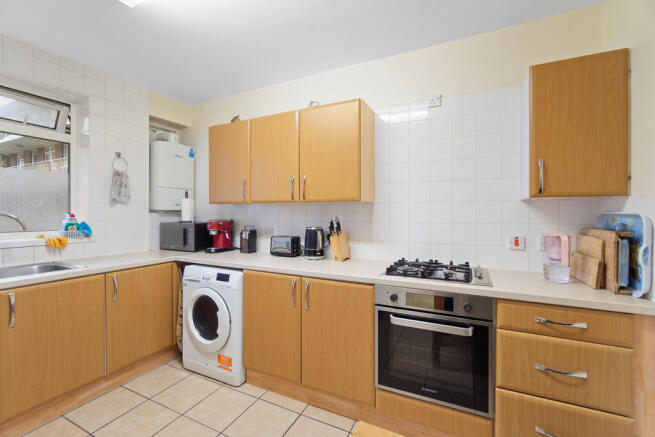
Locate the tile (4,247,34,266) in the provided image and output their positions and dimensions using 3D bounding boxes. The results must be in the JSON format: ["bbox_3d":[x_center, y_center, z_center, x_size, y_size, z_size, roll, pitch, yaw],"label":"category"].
[{"bbox_3d":[-2.215,0.266,1.956,0.010,0.132,0.150,0,0,26],"label":"tile"}]

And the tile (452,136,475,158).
[{"bbox_3d":[0.979,-0.501,1.939,0.150,0.150,0.010,0,1,25],"label":"tile"}]

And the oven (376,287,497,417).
[{"bbox_3d":[0.673,0.688,1.716,0.597,0.597,0.560,0,1,25],"label":"oven"}]

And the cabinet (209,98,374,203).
[{"bbox_3d":[-0.375,-0.489,2.389,1.497,0.724,0.325,0,0,26],"label":"cabinet"}]

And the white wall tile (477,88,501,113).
[{"bbox_3d":[1.101,-0.795,1.846,0.150,0.150,0.010,0,0,26],"label":"white wall tile"}]

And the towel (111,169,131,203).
[{"bbox_3d":[-1.894,-0.300,2.499,0.045,0.275,0.165,0,1,25],"label":"towel"}]

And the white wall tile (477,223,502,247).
[{"bbox_3d":[1.099,0.110,1.862,0.149,0.150,0.009,0,0,26],"label":"white wall tile"}]

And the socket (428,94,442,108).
[{"bbox_3d":[0.792,-0.863,2.009,0.084,0.084,0.020,0,1,25],"label":"socket"}]

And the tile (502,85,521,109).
[{"bbox_3d":[1.254,-0.802,1.804,0.150,0.150,0.010,0,1,25],"label":"tile"}]

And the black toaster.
[{"bbox_3d":[-0.370,0.245,2.436,0.260,0.178,0.165,0,0,29],"label":"black toaster"}]

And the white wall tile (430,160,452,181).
[{"bbox_3d":[0.829,-0.348,1.989,0.149,0.150,0.009,0,0,26],"label":"white wall tile"}]

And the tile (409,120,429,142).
[{"bbox_3d":[0.694,-0.655,2.060,0.150,0.150,0.010,0,0,26],"label":"tile"}]

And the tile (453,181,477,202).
[{"bbox_3d":[0.966,-0.197,1.931,0.150,0.150,0.010,0,0,26],"label":"tile"}]

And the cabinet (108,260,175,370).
[{"bbox_3d":[-1.701,0.739,2.258,0.570,0.720,0.495,0,1,25],"label":"cabinet"}]

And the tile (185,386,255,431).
[{"bbox_3d":[-0.705,1.263,1.824,0.335,0.010,0.335,0,1,25],"label":"tile"}]

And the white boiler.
[{"bbox_3d":[-1.746,-0.443,2.974,0.330,0.722,0.420,0,0,26],"label":"white boiler"}]

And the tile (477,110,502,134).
[{"bbox_3d":[1.100,-0.650,1.856,0.149,0.150,0.009,0,0,26],"label":"tile"}]

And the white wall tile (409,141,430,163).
[{"bbox_3d":[0.693,-0.503,2.061,0.150,0.150,0.010,0,0,26],"label":"white wall tile"}]

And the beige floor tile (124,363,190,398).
[{"bbox_3d":[-1.287,1.236,2.081,0.330,0.010,0.330,0,0,26],"label":"beige floor tile"}]

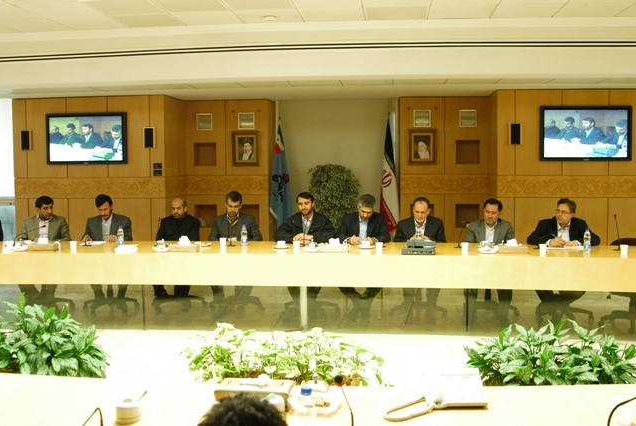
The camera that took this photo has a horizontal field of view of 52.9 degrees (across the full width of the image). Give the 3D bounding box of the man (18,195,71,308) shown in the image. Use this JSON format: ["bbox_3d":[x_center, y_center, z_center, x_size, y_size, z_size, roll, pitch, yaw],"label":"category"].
[{"bbox_3d":[-3.110,0.438,7.300,0.570,1.300,0.700,0,3,-3],"label":"man"}]

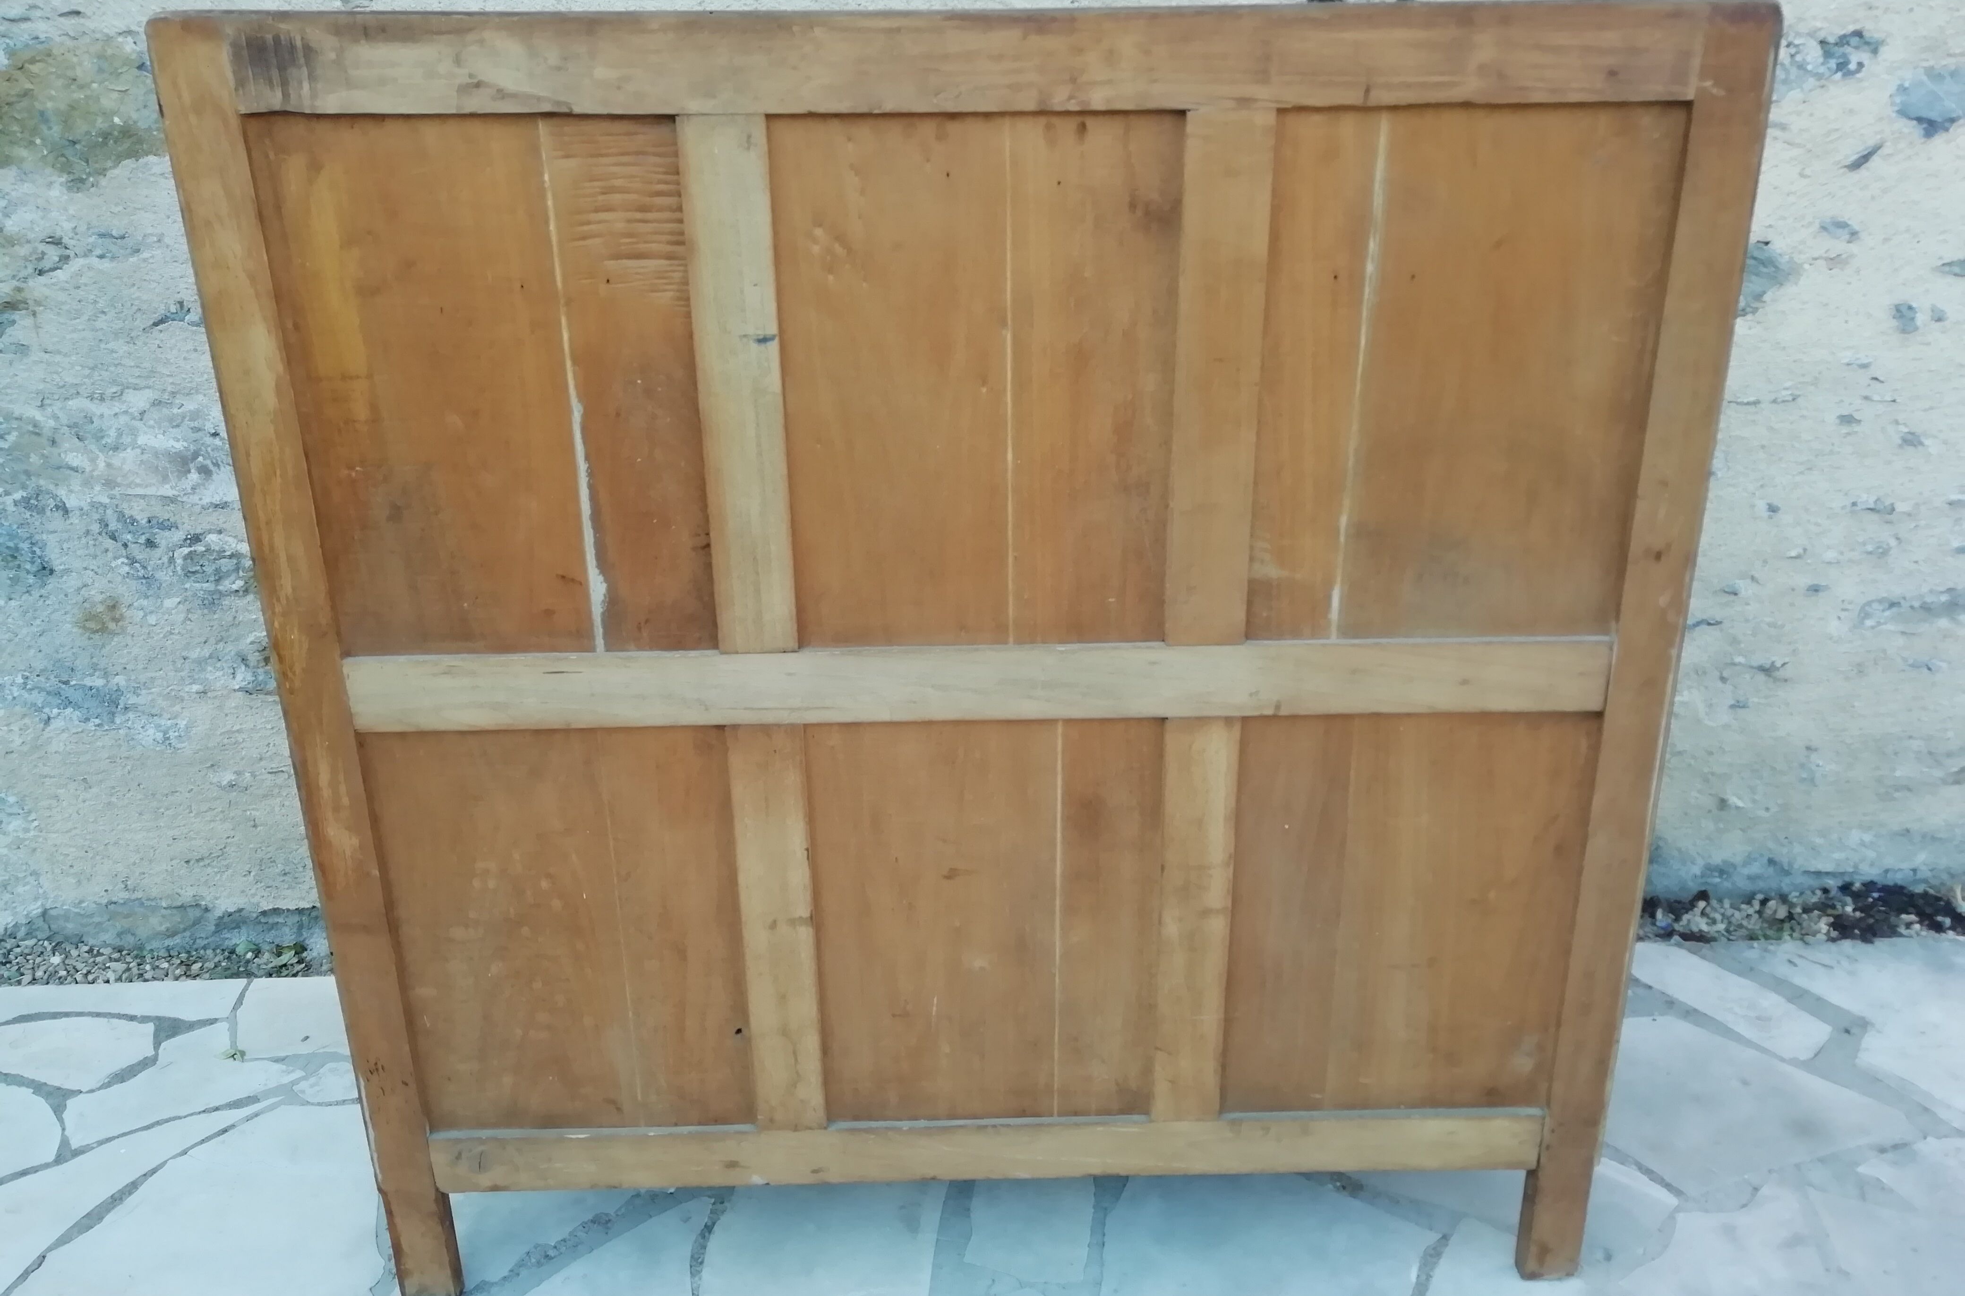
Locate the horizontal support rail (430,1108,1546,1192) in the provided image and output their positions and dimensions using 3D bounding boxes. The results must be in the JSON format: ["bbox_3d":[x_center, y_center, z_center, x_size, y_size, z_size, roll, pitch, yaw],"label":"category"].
[{"bbox_3d":[0.005,0.544,1.614,1.200,0.072,0.030,-1,21,0],"label":"horizontal support rail"}]

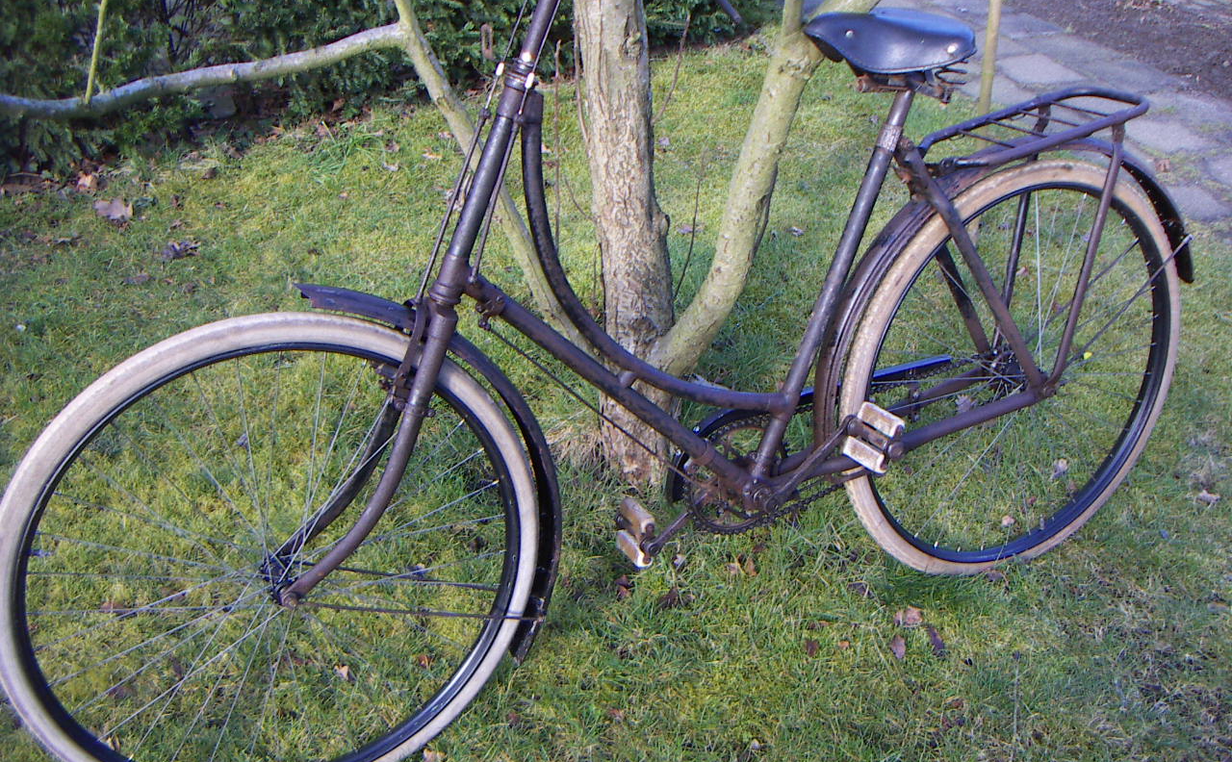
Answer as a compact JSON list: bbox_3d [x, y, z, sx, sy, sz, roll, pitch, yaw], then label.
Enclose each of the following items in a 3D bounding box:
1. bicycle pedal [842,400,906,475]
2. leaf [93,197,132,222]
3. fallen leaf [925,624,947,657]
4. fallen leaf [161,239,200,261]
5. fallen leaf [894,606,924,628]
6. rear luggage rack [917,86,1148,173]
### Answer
[{"bbox_3d":[0.367,0.081,1.819,0.031,0.077,0.096,18,10,-29],"label":"bicycle pedal"},{"bbox_3d":[-1.492,-0.509,3.798,0.108,0.042,0.125,-9,30,-13],"label":"leaf"},{"bbox_3d":[0.513,0.413,2.041,0.024,0.018,0.051,-5,29,-6],"label":"fallen leaf"},{"bbox_3d":[-1.194,-0.357,3.512,0.097,0.040,0.089,-8,29,-12],"label":"fallen leaf"},{"bbox_3d":[0.478,0.386,2.092,0.041,0.018,0.032,6,30,14],"label":"fallen leaf"},{"bbox_3d":[0.614,-0.380,1.926,0.365,0.052,0.148,-19,26,-18],"label":"rear luggage rack"}]

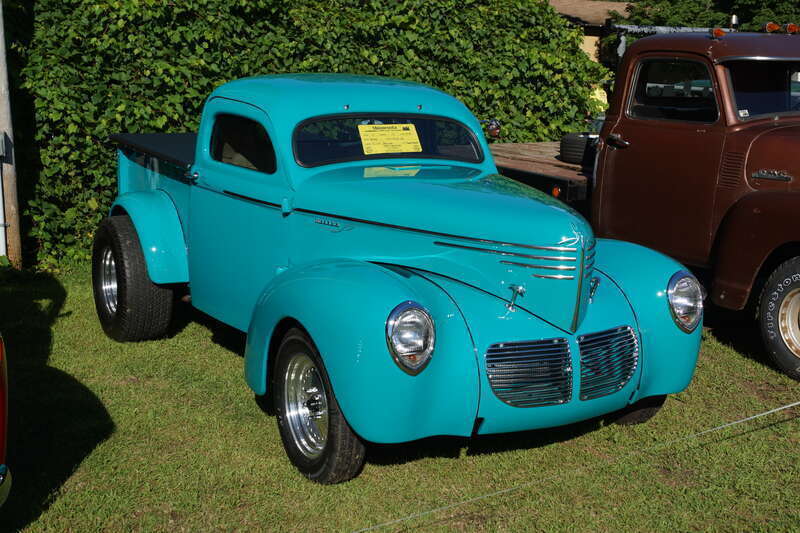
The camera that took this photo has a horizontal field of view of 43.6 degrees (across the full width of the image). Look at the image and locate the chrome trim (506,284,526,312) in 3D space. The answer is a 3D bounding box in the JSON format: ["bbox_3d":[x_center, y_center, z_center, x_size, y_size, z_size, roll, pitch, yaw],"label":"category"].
[{"bbox_3d":[0.430,0.123,3.683,0.065,0.105,0.045,5,11,24],"label":"chrome trim"}]

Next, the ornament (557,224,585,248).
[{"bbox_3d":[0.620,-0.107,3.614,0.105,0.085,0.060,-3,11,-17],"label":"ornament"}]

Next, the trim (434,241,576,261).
[{"bbox_3d":[0.368,-0.056,3.742,0.602,0.018,0.072,7,12,34],"label":"trim"}]

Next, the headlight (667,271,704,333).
[{"bbox_3d":[1.167,0.150,4.058,0.195,0.258,0.110,-6,12,-31],"label":"headlight"}]

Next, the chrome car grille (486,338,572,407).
[{"bbox_3d":[0.467,0.397,3.644,0.335,0.250,0.050,-5,2,-18],"label":"chrome car grille"}]

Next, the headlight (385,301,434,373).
[{"bbox_3d":[0.043,0.251,3.454,0.195,0.258,0.110,-5,11,-25],"label":"headlight"}]

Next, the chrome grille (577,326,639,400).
[{"bbox_3d":[0.778,0.361,3.811,0.342,0.232,0.060,-8,7,-40],"label":"chrome grille"}]

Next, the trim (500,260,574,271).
[{"bbox_3d":[0.496,-0.004,3.650,0.287,0.016,0.047,6,12,24],"label":"trim"}]

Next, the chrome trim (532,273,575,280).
[{"bbox_3d":[0.554,0.038,3.623,0.152,0.016,0.027,5,11,15],"label":"chrome trim"}]

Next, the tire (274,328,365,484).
[{"bbox_3d":[-0.307,0.549,3.949,0.175,0.630,0.630,-5,12,-28],"label":"tire"}]

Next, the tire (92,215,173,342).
[{"bbox_3d":[-1.627,0.079,6.130,0.340,0.770,0.770,-5,12,-28],"label":"tire"}]

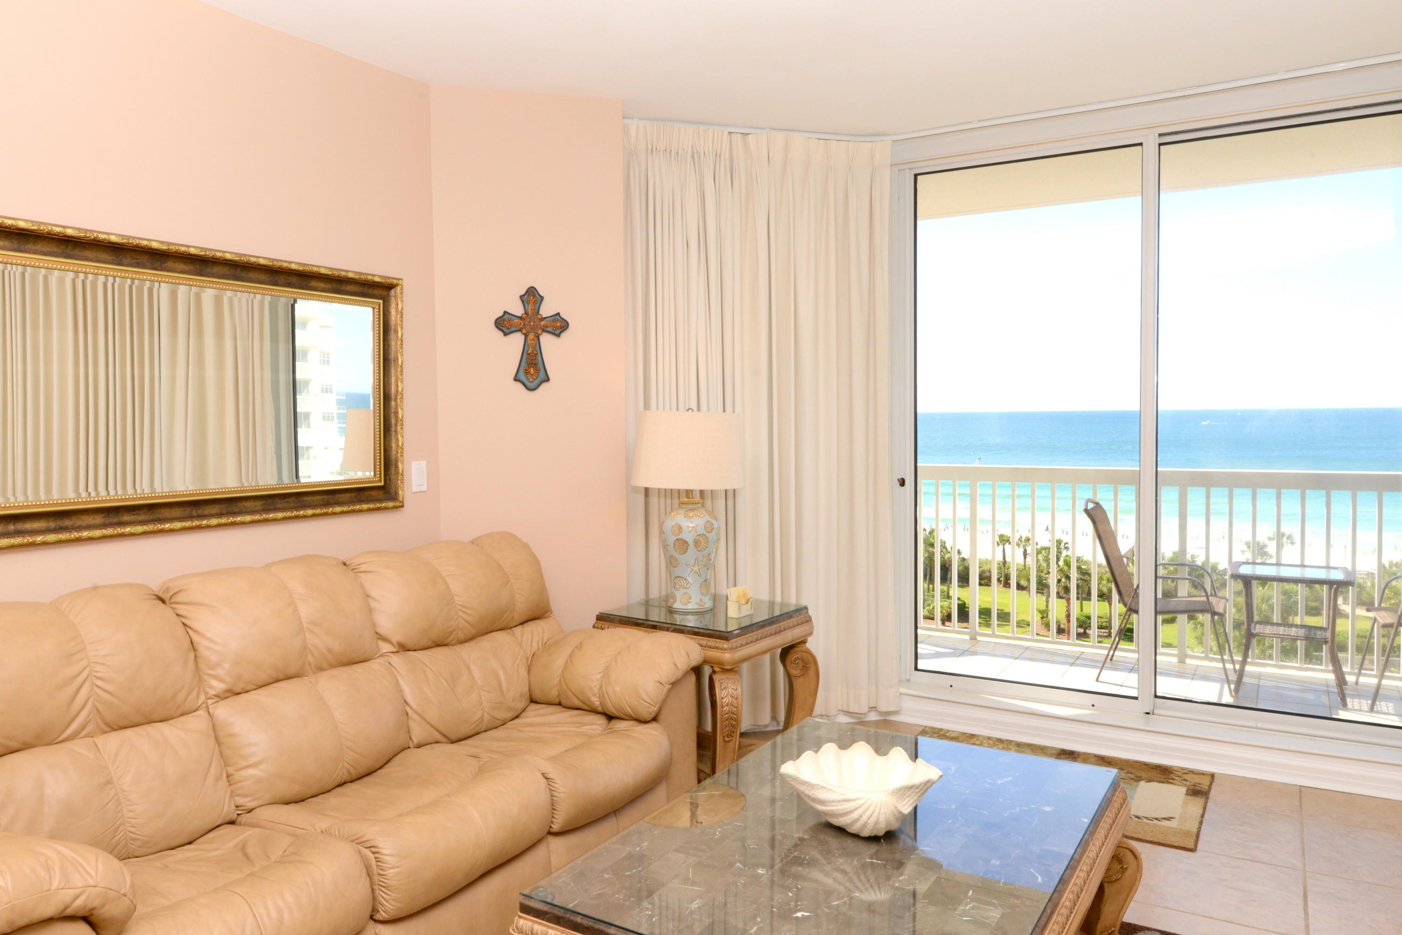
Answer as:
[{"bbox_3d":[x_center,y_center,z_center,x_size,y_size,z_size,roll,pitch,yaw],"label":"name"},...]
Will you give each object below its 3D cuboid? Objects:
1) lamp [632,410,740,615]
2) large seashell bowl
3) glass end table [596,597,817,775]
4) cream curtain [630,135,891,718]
[{"bbox_3d":[-0.045,0.157,3.521,0.419,0.753,0.419,-1,3,-1],"label":"lamp"},{"bbox_3d":[0.372,0.735,2.187,0.345,0.145,0.235,-1,3,-9],"label":"large seashell bowl"},{"bbox_3d":[0.019,0.873,3.539,0.644,0.681,0.598,1,4,36],"label":"glass end table"},{"bbox_3d":[0.266,-0.160,3.963,1.217,2.460,0.170,-1,3,-16],"label":"cream curtain"}]

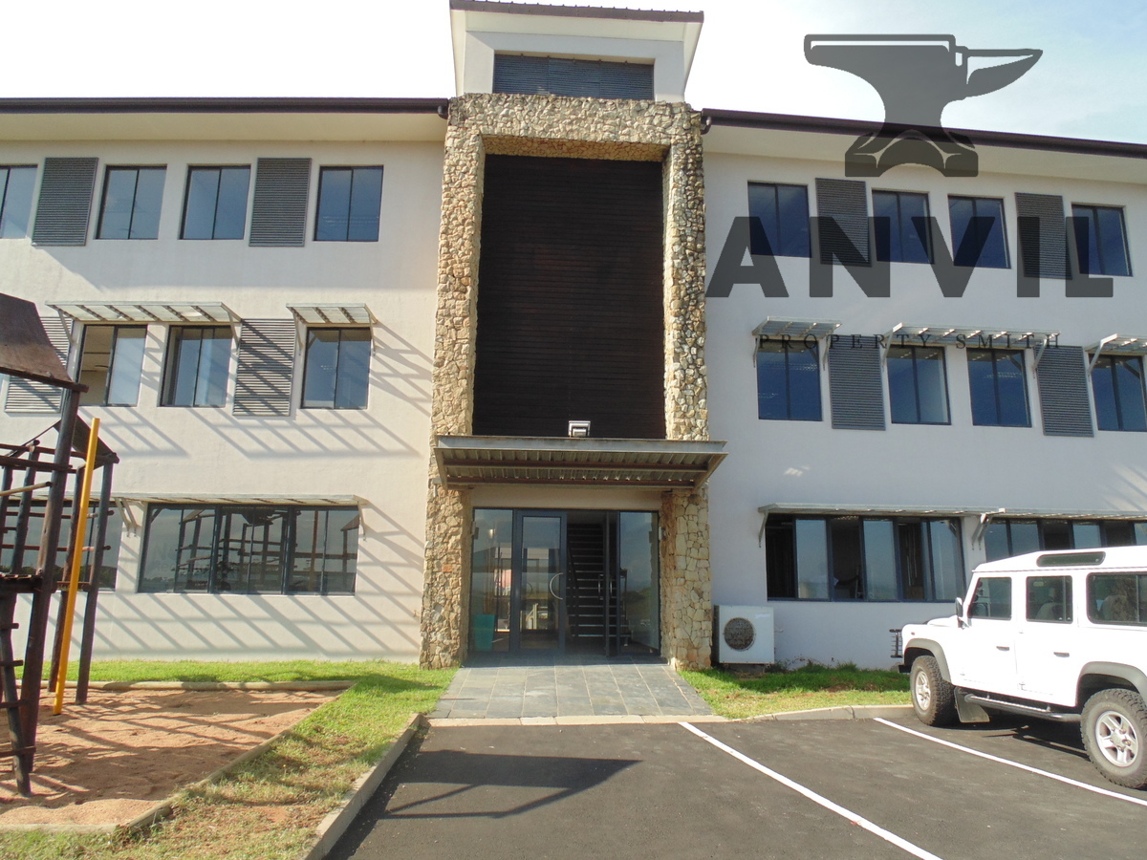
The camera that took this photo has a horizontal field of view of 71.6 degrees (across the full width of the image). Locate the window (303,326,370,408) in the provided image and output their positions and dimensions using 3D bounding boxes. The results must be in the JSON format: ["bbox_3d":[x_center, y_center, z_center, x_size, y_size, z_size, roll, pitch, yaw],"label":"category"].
[{"bbox_3d":[-4.182,-1.086,14.107,1.171,1.490,0.120,0,-11,1],"label":"window"}]

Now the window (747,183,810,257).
[{"bbox_3d":[3.886,-3.956,15.028,1.157,1.465,0.100,2,-11,-6],"label":"window"}]

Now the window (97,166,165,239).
[{"bbox_3d":[-8.405,-4.331,15.181,1.200,1.535,0.100,1,-11,1],"label":"window"}]

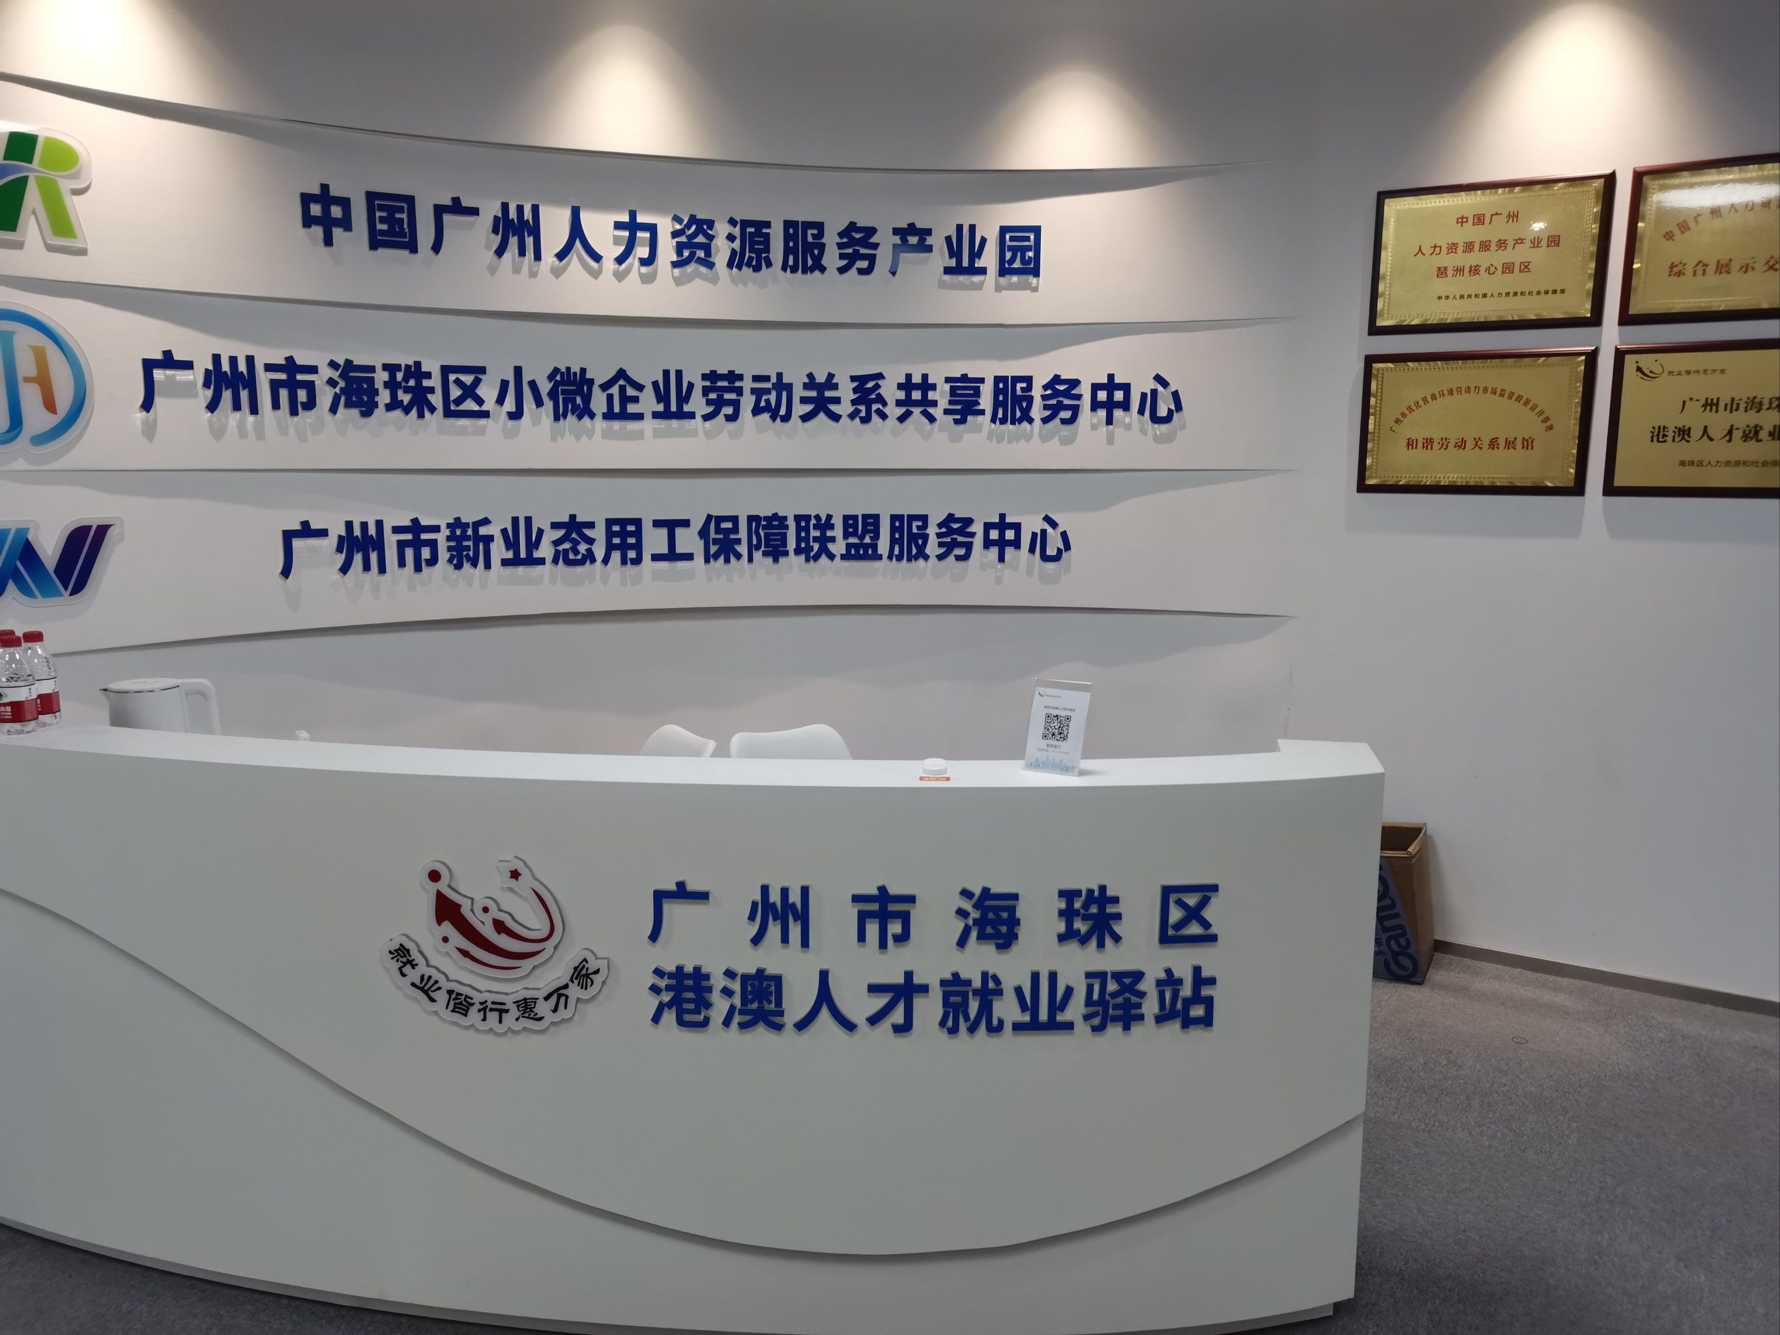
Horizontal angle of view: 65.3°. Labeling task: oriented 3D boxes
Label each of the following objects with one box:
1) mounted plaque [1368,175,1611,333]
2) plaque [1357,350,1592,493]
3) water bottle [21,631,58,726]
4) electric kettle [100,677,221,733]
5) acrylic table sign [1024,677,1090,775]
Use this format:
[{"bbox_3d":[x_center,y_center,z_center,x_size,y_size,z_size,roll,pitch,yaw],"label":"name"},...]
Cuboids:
[{"bbox_3d":[1.641,-1.129,3.824,0.603,0.397,0.025,6,11,33],"label":"mounted plaque"},{"bbox_3d":[1.634,-0.685,3.901,0.603,0.397,0.025,6,11,33],"label":"plaque"},{"bbox_3d":[-1.576,0.020,2.567,0.064,0.172,0.064,0,9,0],"label":"water bottle"},{"bbox_3d":[-1.477,0.148,2.819,0.222,0.240,0.155,-2,10,-14],"label":"electric kettle"},{"bbox_3d":[0.267,0.095,2.215,0.097,0.141,0.055,5,11,30],"label":"acrylic table sign"}]

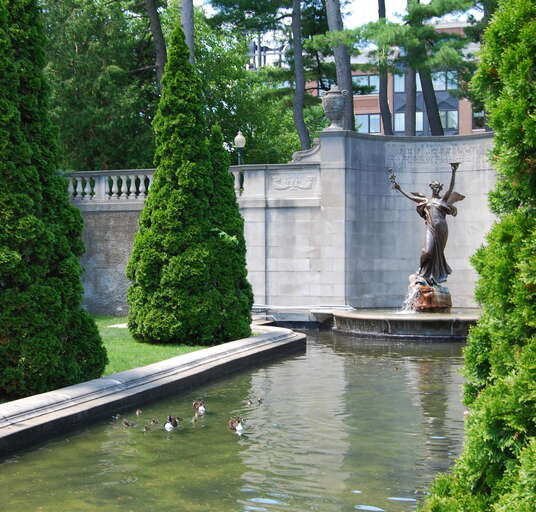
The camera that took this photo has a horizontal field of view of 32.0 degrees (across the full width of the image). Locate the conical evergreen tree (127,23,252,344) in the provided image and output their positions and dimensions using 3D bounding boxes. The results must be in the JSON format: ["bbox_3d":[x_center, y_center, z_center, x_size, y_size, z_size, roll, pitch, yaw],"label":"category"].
[{"bbox_3d":[-1.490,-1.420,17.700,2.350,6.000,2.350,0,0,0],"label":"conical evergreen tree"}]

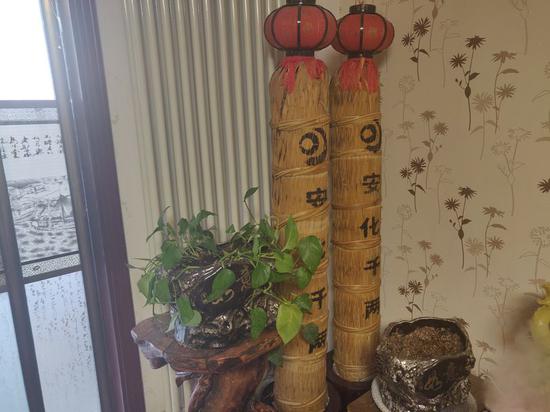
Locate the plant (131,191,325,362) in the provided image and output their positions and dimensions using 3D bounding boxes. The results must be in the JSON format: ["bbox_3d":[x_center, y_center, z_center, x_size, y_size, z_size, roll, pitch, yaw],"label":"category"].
[{"bbox_3d":[-0.158,0.190,1.332,0.580,0.480,0.460,-4,11,-7],"label":"plant"}]

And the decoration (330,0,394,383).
[{"bbox_3d":[0.385,-0.007,1.817,0.270,1.663,0.270,-3,11,1],"label":"decoration"}]

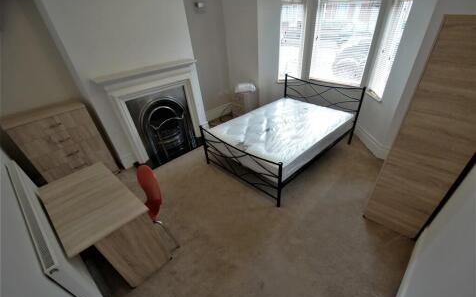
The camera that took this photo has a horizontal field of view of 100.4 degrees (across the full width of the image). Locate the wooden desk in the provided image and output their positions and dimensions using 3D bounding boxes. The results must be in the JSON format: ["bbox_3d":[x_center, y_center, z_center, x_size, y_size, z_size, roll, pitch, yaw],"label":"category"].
[{"bbox_3d":[-1.213,0.700,1.824,1.026,0.689,0.504,22,40,36],"label":"wooden desk"}]

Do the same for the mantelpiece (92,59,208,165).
[{"bbox_3d":[-1.205,-0.563,3.250,0.170,1.358,1.525,23,41,37],"label":"mantelpiece"}]

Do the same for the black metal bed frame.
[{"bbox_3d":[0.691,-0.339,3.031,1.985,0.959,1.366,-29,39,-34],"label":"black metal bed frame"}]

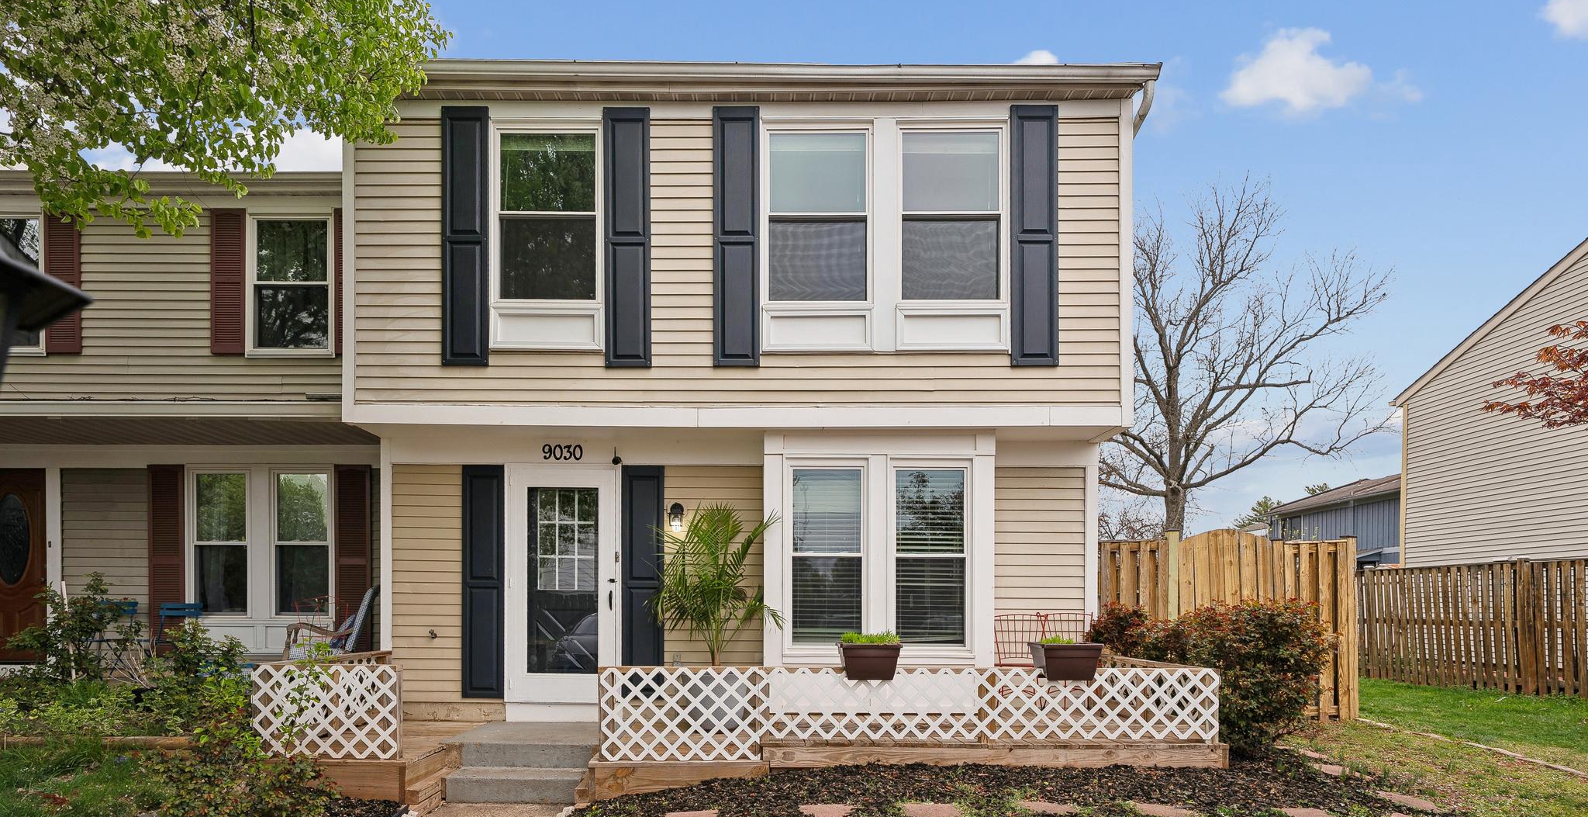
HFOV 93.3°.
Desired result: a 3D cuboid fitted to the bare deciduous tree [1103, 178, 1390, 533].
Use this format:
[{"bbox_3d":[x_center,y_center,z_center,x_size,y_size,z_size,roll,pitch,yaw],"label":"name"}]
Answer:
[{"bbox_3d":[9.562,0.046,18.500,8.600,10.600,7.800,0,-2,0],"label":"bare deciduous tree"}]

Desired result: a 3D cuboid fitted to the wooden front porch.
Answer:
[{"bbox_3d":[0.820,2.360,6.030,4.720,1.000,1.300,0,-2,0],"label":"wooden front porch"}]

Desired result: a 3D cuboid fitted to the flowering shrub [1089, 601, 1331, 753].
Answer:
[{"bbox_3d":[3.600,2.150,6.400,1.300,1.200,1.600,0,-2,0],"label":"flowering shrub"}]

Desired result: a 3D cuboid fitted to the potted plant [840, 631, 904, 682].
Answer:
[{"bbox_3d":[0.562,1.809,5.480,0.440,0.335,0.300,0,-2,0],"label":"potted plant"}]

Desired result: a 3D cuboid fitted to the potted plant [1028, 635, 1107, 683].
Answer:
[{"bbox_3d":[2.008,1.827,5.480,0.430,0.330,0.310,0,-2,0],"label":"potted plant"}]

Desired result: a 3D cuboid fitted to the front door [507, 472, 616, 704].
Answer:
[{"bbox_3d":[-2.047,1.556,6.600,1.010,2.080,0.090,0,-2,0],"label":"front door"}]

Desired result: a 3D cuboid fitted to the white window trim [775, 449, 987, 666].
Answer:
[{"bbox_3d":[0.726,1.245,6.270,1.780,1.820,0.130,0,-2,0],"label":"white window trim"}]

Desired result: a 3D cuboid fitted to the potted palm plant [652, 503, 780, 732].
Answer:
[{"bbox_3d":[-0.636,1.694,6.150,1.000,1.840,0.900,0,-2,0],"label":"potted palm plant"}]

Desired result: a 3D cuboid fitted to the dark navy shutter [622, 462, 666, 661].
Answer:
[{"bbox_3d":[-1.328,1.536,6.610,0.375,2.060,0.045,0,-2,0],"label":"dark navy shutter"}]

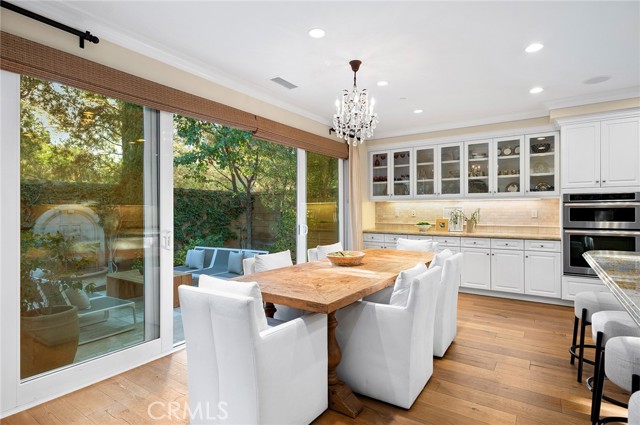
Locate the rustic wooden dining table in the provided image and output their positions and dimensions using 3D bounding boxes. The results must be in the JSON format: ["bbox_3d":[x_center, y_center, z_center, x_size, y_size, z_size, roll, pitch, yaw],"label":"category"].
[{"bbox_3d":[0.363,0.867,2.975,0.970,0.765,2.460,0,0,35],"label":"rustic wooden dining table"}]

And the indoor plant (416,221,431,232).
[{"bbox_3d":[1.773,0.250,5.480,0.260,0.180,0.260,0,0,35],"label":"indoor plant"}]

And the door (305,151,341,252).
[{"bbox_3d":[0.029,0.150,4.777,0.080,2.180,1.120,0,0,35],"label":"door"}]

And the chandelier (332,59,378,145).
[{"bbox_3d":[0.351,-1.025,2.995,0.440,0.810,0.440,0,0,0],"label":"chandelier"}]

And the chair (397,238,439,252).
[{"bbox_3d":[1.152,0.815,4.131,0.550,0.870,0.650,0,0,35],"label":"chair"}]

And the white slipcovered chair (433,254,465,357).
[{"bbox_3d":[1.002,0.815,3.112,0.650,0.870,0.550,0,0,35],"label":"white slipcovered chair"}]

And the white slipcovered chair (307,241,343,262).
[{"bbox_3d":[0.287,0.815,3.616,0.650,0.870,0.550,0,0,35],"label":"white slipcovered chair"}]

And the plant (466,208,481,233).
[{"bbox_3d":[2.422,0.132,5.047,0.220,0.385,0.200,0,0,35],"label":"plant"}]

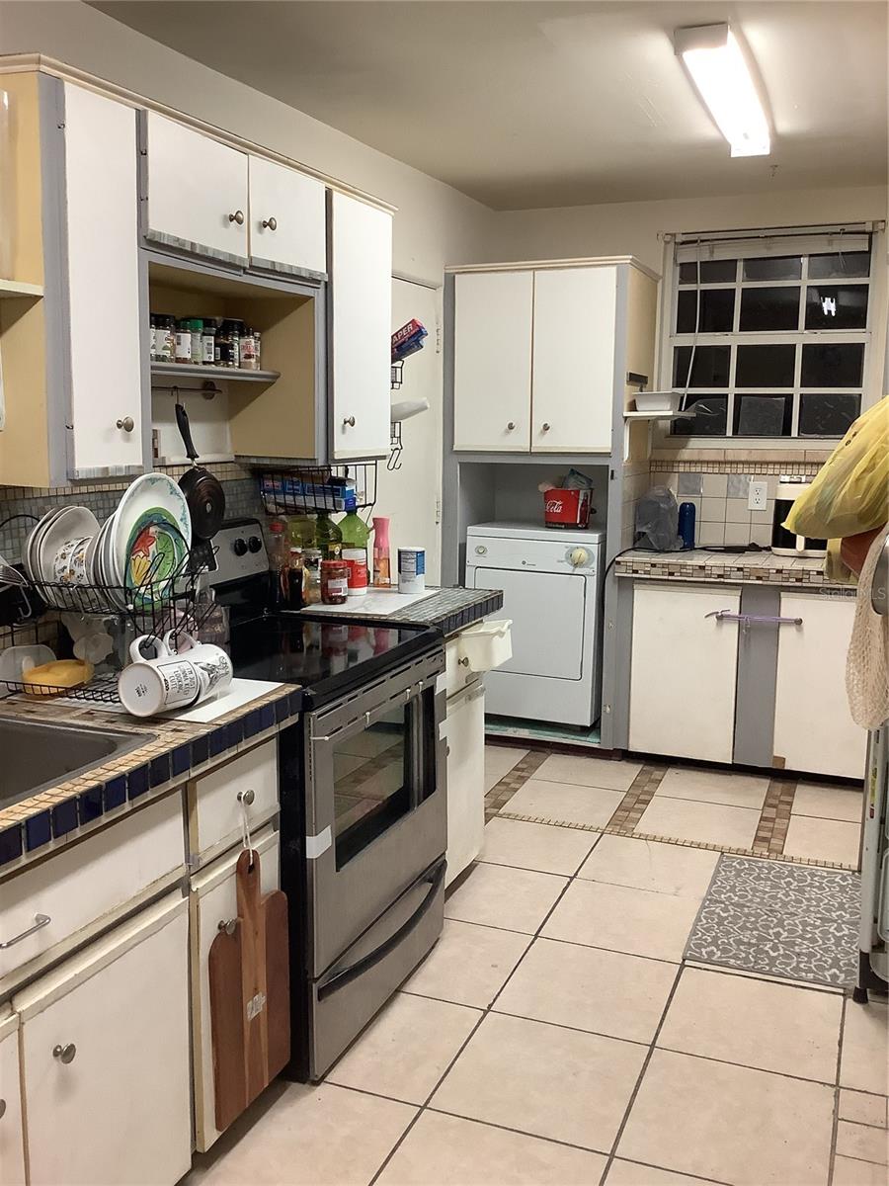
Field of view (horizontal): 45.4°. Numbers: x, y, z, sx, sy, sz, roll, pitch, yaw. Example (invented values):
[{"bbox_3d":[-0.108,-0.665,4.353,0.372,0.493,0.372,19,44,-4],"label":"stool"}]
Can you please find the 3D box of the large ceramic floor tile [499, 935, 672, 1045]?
[{"bbox_3d":[0.374,1.019,2.741,0.400,0.010,0.400,4,10,22],"label":"large ceramic floor tile"}]

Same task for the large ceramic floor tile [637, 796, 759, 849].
[{"bbox_3d":[0.948,0.847,3.928,0.409,0.010,0.397,4,10,21],"label":"large ceramic floor tile"}]

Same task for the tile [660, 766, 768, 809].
[{"bbox_3d":[1.066,0.780,4.214,0.405,0.010,0.380,4,10,22],"label":"tile"}]

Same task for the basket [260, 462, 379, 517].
[{"bbox_3d":[-0.388,-0.328,3.312,0.244,0.145,0.311,4,10,21],"label":"basket"}]

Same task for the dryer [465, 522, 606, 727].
[{"bbox_3d":[0.466,0.126,4.943,0.596,0.886,0.501,4,10,21],"label":"dryer"}]

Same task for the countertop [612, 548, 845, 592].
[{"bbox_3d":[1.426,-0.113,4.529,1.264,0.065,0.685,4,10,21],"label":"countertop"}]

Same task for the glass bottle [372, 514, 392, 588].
[{"bbox_3d":[-0.211,-0.136,3.572,0.061,0.230,0.061,4,10,21],"label":"glass bottle"}]

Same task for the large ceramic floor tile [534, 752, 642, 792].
[{"bbox_3d":[0.609,0.756,4.471,0.402,0.010,0.372,4,10,21],"label":"large ceramic floor tile"}]

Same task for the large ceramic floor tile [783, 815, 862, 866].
[{"bbox_3d":[1.440,0.892,3.791,0.407,0.012,0.391,4,10,21],"label":"large ceramic floor tile"}]

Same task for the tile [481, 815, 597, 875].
[{"bbox_3d":[0.300,0.871,3.635,0.400,0.010,0.400,4,10,22],"label":"tile"}]

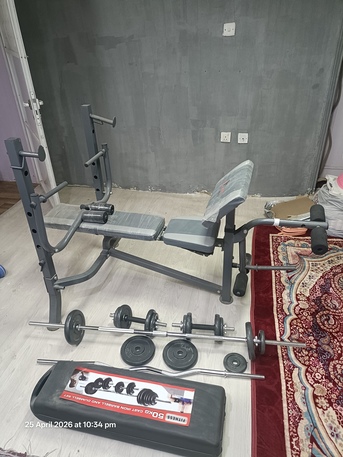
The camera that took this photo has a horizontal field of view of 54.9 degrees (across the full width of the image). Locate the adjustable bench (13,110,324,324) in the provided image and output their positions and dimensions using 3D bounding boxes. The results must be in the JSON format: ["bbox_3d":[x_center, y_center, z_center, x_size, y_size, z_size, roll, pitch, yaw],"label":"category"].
[{"bbox_3d":[0.007,-0.060,1.914,1.660,1.090,1.080,8,33,17],"label":"adjustable bench"}]

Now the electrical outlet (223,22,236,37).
[{"bbox_3d":[0.463,-1.575,2.616,0.088,0.088,0.012,4,32,10],"label":"electrical outlet"}]

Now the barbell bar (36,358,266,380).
[{"bbox_3d":[-0.124,0.711,1.655,1.167,0.042,0.085,1,31,6],"label":"barbell bar"}]

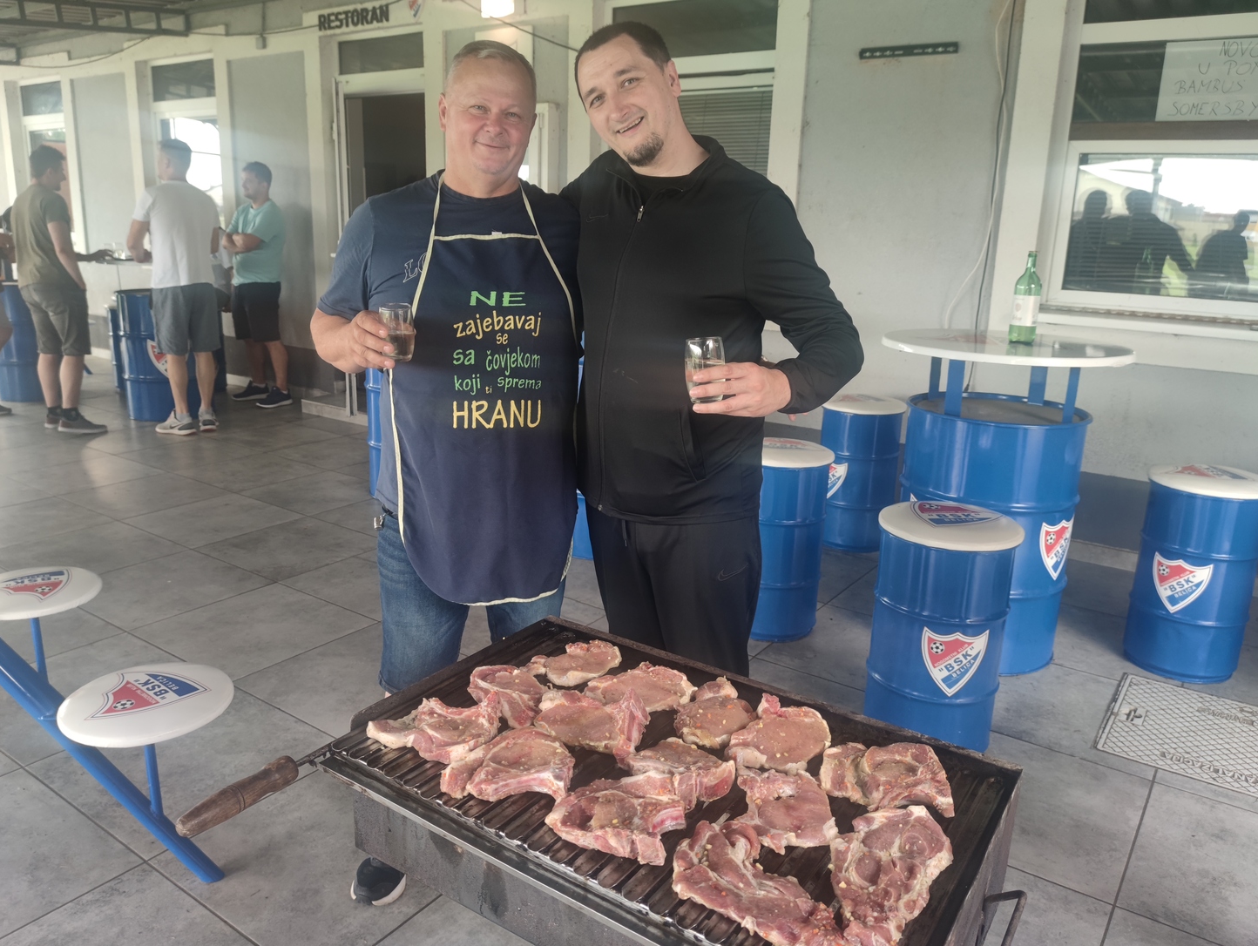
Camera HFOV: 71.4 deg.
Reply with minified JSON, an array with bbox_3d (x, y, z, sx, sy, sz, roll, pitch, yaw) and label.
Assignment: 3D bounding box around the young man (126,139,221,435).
[{"bbox_3d":[-2.958,-1.220,5.863,0.460,1.860,0.560,16,21,42],"label":"young man"}]

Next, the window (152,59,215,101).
[{"bbox_3d":[-3.798,-3.366,7.508,1.040,0.300,0.060,12,17,32],"label":"window"}]

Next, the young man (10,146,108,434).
[{"bbox_3d":[-3.729,-1.200,5.803,0.500,1.800,0.550,11,18,31],"label":"young man"}]

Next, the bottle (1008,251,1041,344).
[{"bbox_3d":[1.382,-0.612,3.050,0.090,0.310,0.090,12,17,32],"label":"bottle"}]

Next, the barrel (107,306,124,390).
[{"bbox_3d":[-4.160,-1.055,7.390,0.390,0.670,0.390,12,17,32],"label":"barrel"}]

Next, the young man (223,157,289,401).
[{"bbox_3d":[-2.850,-1.444,6.817,0.520,1.800,0.420,14,19,37],"label":"young man"}]

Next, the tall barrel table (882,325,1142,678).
[{"bbox_3d":[1.248,0.090,3.074,0.810,1.085,0.810,2,15,0],"label":"tall barrel table"}]

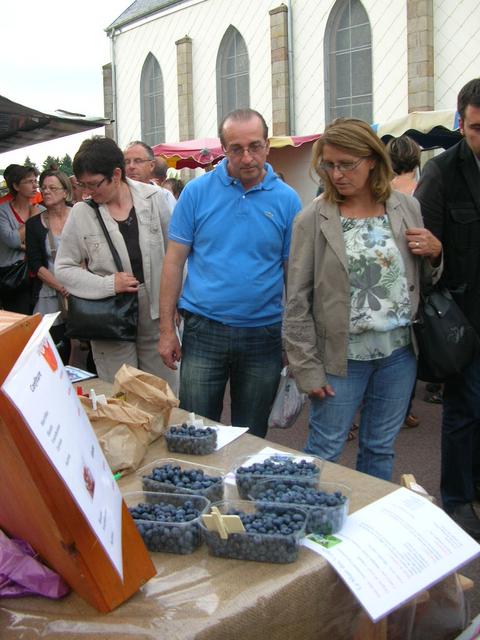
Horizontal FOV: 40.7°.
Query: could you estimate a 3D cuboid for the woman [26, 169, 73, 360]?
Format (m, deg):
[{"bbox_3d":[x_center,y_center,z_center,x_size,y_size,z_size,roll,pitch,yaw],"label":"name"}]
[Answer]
[{"bbox_3d":[-1.133,-0.149,4.132,0.430,1.598,0.290,-3,10,-8],"label":"woman"}]

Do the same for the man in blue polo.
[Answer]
[{"bbox_3d":[-0.033,0.066,2.489,0.510,1.687,0.330,-2,10,-3],"label":"man in blue polo"}]

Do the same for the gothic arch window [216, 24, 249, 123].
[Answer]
[{"bbox_3d":[-0.104,-5.925,17.213,0.300,3.550,1.316,-10,13,-41],"label":"gothic arch window"}]

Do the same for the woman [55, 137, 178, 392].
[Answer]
[{"bbox_3d":[-0.499,0.061,2.750,0.490,1.631,0.380,-2,10,-2],"label":"woman"}]

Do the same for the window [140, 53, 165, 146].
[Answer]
[{"bbox_3d":[-2.591,-6.326,19.903,0.300,3.550,1.263,-10,13,-41],"label":"window"}]

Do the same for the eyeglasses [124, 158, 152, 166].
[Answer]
[{"bbox_3d":[-0.568,-0.881,3.620,0.140,0.042,0.130,4,12,29],"label":"eyeglasses"}]

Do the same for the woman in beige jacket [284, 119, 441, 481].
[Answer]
[{"bbox_3d":[0.448,0.101,2.386,0.510,1.628,0.350,0,10,8],"label":"woman in beige jacket"}]

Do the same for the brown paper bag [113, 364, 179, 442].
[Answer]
[{"bbox_3d":[-0.257,0.216,1.665,0.155,0.170,0.120,2,11,20],"label":"brown paper bag"}]

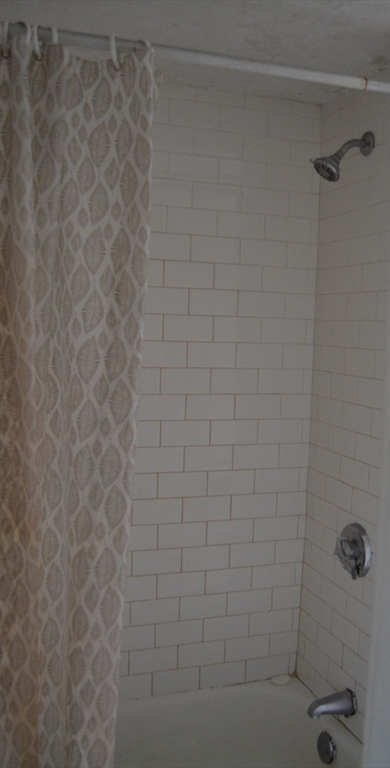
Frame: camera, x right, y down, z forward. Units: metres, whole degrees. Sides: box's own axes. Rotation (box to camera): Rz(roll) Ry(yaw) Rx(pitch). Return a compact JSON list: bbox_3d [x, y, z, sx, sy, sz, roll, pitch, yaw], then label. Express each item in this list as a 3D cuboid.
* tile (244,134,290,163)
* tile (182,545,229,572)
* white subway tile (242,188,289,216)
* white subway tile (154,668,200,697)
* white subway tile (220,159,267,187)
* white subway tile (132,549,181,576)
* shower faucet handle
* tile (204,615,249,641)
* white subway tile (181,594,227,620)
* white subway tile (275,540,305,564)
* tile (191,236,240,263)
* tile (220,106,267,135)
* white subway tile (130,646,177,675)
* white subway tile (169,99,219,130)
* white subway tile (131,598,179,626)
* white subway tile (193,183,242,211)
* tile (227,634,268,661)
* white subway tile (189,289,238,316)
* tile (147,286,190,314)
[{"bbox_3d":[0.216,-0.702,2.117,0.152,0.076,0.009,0,5,-18],"label":"tile"},{"bbox_3d":[0.034,0.538,2.174,0.152,0.076,0.009,0,5,-18],"label":"tile"},{"bbox_3d":[0.212,-0.549,2.124,0.154,0.076,0.008,0,5,-19],"label":"white subway tile"},{"bbox_3d":[-0.058,0.918,2.180,0.152,0.076,0.009,0,5,-18],"label":"white subway tile"},{"bbox_3d":[0.142,-0.626,2.096,0.152,0.076,0.009,0,5,-18],"label":"white subway tile"},{"bbox_3d":[-0.114,0.529,2.100,0.153,0.076,0.009,0,5,-19],"label":"white subway tile"},{"bbox_3d":[0.418,0.465,1.951,0.072,0.156,0.148,0,5,-18],"label":"shower faucet handle"},{"bbox_3d":[0.098,0.765,2.205,0.152,0.076,0.008,0,5,-18],"label":"tile"},{"bbox_3d":[0.027,0.689,2.179,0.154,0.076,0.008,0,5,-19],"label":"white subway tile"},{"bbox_3d":[0.302,0.534,2.250,0.101,0.076,0.008,0,5,-18],"label":"white subway tile"},{"bbox_3d":[0.062,-0.396,2.088,0.154,0.076,0.008,0,5,-19],"label":"tile"},{"bbox_3d":[0.144,-0.774,2.079,0.154,0.076,0.008,0,5,-19],"label":"tile"},{"bbox_3d":[-0.125,0.833,2.132,0.153,0.076,0.009,0,5,-18],"label":"white subway tile"},{"bbox_3d":[-0.003,-0.774,2.015,0.153,0.076,0.009,0,5,-19],"label":"white subway tile"},{"bbox_3d":[-0.121,0.681,2.110,0.152,0.075,0.009,0,5,-19],"label":"white subway tile"},{"bbox_3d":[0.066,-0.551,2.082,0.152,0.076,0.009,0,5,-18],"label":"white subway tile"},{"bbox_3d":[0.165,0.835,2.231,0.153,0.076,0.009,0,5,-18],"label":"tile"},{"bbox_3d":[0.056,-0.241,2.100,0.154,0.076,0.008,0,5,-19],"label":"white subway tile"},{"bbox_3d":[-0.092,-0.242,2.056,0.152,0.076,0.009,0,5,-18],"label":"tile"}]

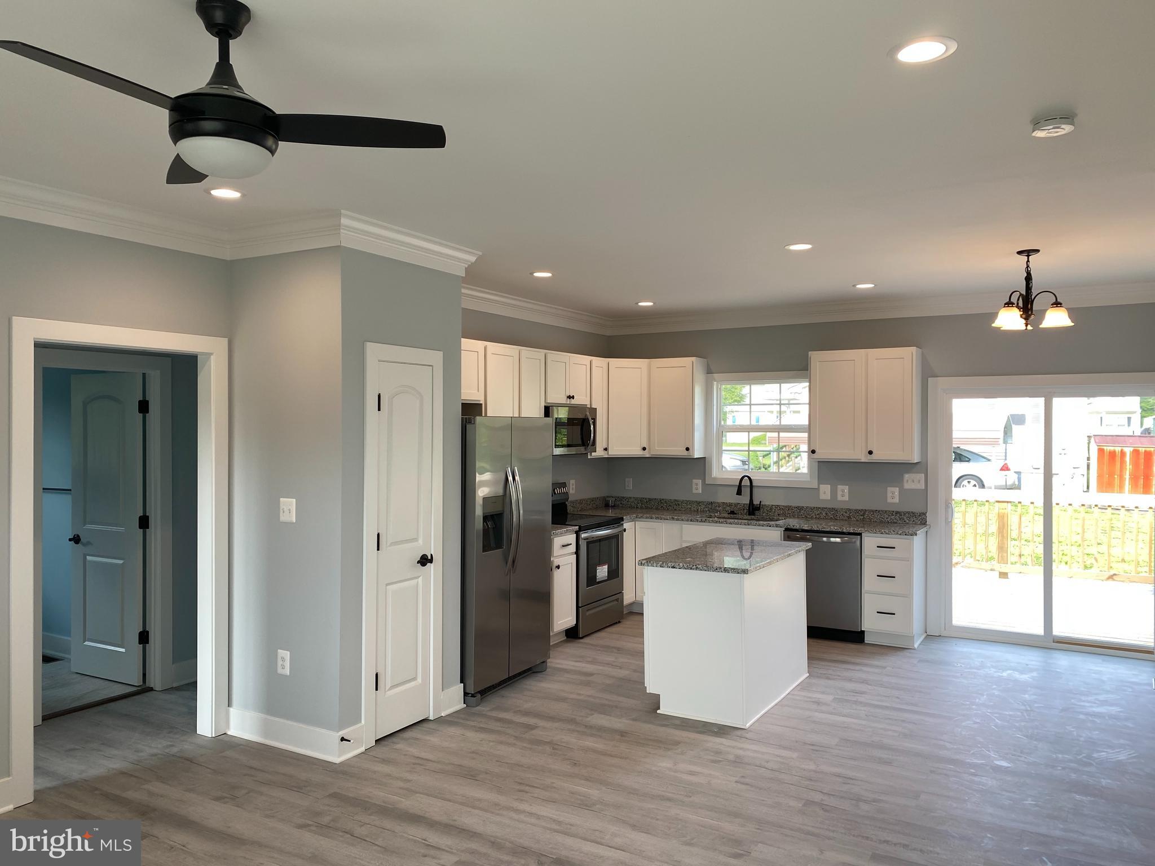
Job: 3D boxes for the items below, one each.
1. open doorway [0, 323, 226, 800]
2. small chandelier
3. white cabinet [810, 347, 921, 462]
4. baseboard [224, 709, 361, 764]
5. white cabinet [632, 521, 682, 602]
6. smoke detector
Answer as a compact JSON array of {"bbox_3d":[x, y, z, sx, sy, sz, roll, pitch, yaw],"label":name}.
[{"bbox_3d":[-2.249,0.567,4.306,0.148,2.157,1.109,0,0,31],"label":"open doorway"},{"bbox_3d":[2.710,-0.851,5.215,0.505,0.486,0.505,0,0,31],"label":"small chandelier"},{"bbox_3d":[2.401,-0.221,7.254,0.851,0.918,0.320,0,0,30],"label":"white cabinet"},{"bbox_3d":[-1.519,1.585,4.646,0.853,0.142,0.195,0,0,30],"label":"baseboard"},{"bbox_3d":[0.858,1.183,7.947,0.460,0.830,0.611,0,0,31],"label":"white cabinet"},{"bbox_3d":[1.600,-1.039,2.922,0.136,0.046,0.136,0,0,30],"label":"smoke detector"}]

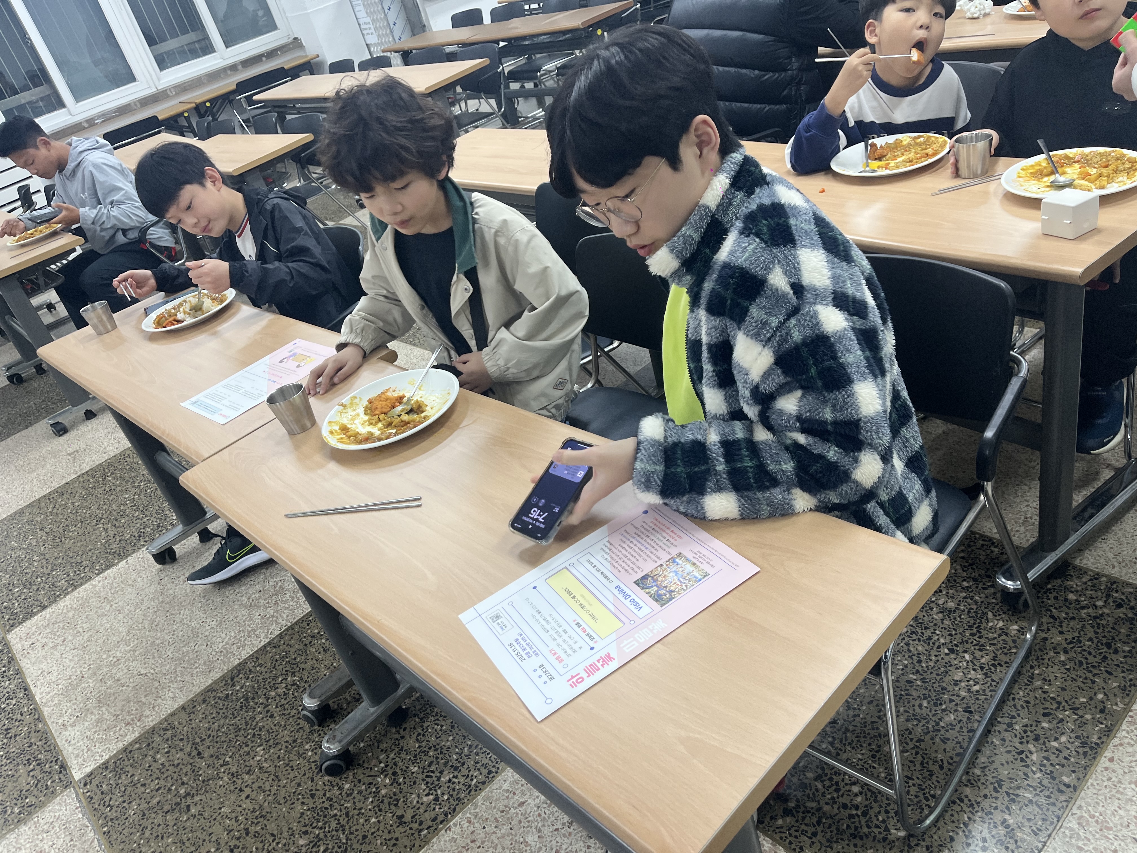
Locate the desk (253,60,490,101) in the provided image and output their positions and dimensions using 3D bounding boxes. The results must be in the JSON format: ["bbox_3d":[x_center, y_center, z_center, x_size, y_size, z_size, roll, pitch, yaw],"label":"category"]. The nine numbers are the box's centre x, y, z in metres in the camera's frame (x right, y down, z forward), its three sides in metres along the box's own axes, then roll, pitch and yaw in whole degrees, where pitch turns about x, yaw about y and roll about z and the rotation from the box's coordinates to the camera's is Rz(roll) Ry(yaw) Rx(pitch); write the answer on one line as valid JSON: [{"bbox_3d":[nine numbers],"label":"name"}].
[{"bbox_3d":[-1.298,-1.901,5.653,0.480,0.720,2.350,-37,36,-28],"label":"desk"}]

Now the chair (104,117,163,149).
[{"bbox_3d":[-3.184,-1.894,6.516,0.540,0.800,0.560,-37,36,-29],"label":"chair"}]

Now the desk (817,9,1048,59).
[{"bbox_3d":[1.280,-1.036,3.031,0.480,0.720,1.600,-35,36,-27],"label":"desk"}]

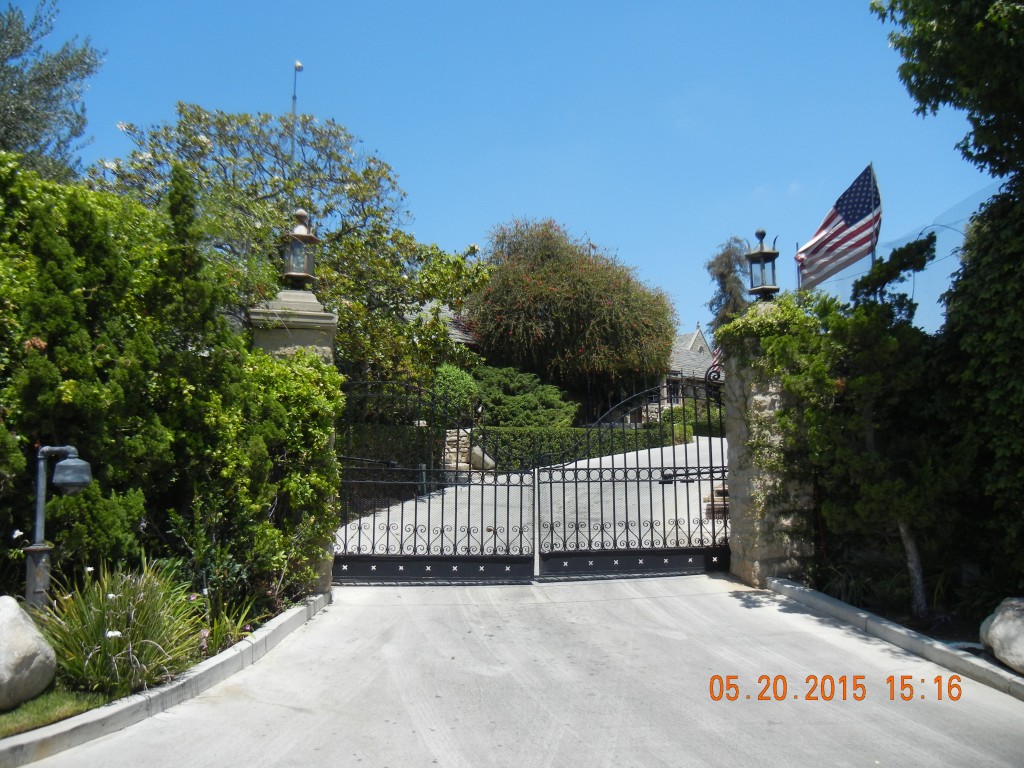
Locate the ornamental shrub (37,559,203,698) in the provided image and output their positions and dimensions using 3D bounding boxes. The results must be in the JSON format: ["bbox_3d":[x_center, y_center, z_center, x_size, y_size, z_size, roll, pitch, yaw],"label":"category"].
[{"bbox_3d":[-2.426,1.478,5.500,0.920,0.720,0.850,0,-5,0],"label":"ornamental shrub"}]

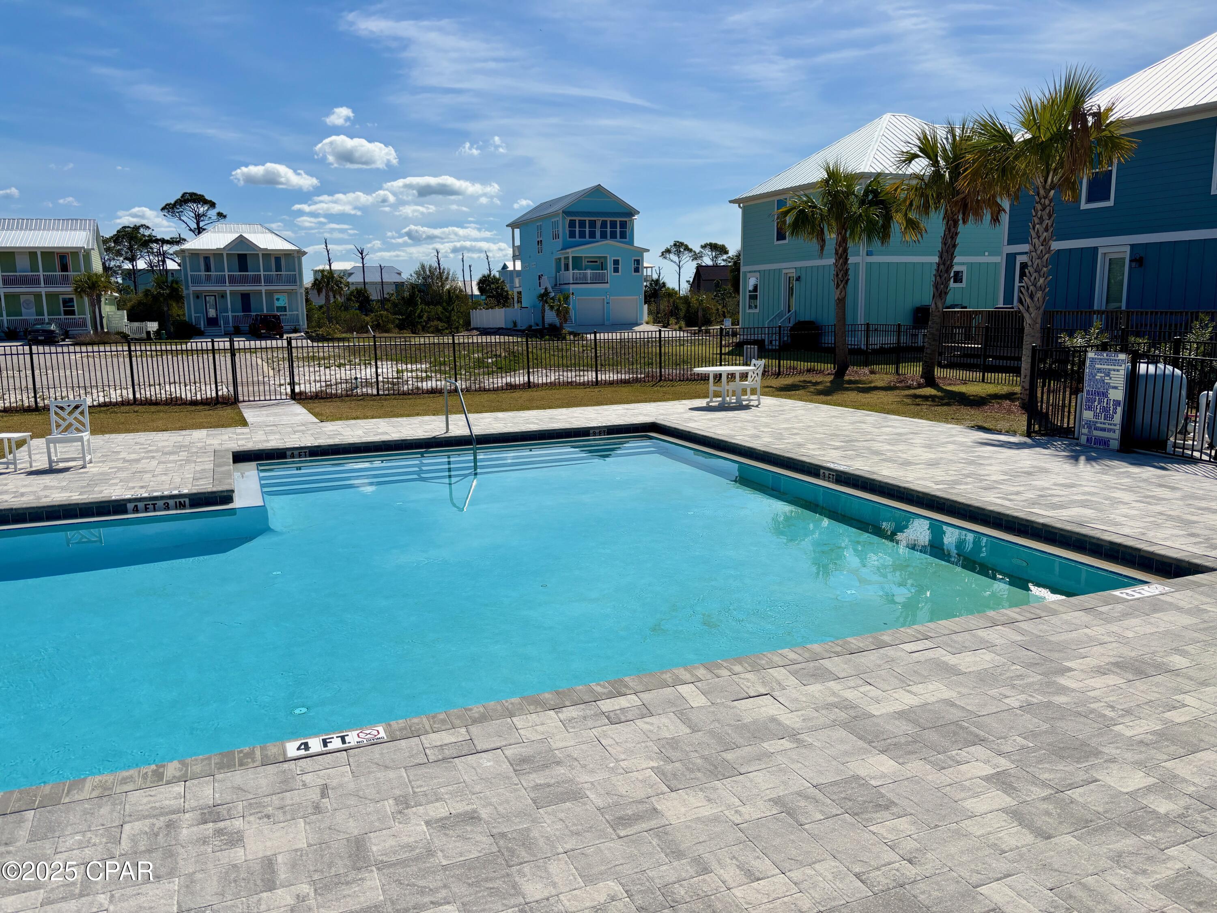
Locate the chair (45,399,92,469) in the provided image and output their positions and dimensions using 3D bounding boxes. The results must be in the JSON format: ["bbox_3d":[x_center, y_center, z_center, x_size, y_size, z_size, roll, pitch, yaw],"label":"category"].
[{"bbox_3d":[-7.396,-0.308,12.516,0.460,0.900,0.520,-5,10,-20],"label":"chair"}]

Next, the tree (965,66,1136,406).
[{"bbox_3d":[8.370,-4.102,17.296,3.238,6.255,3.238,-5,10,-22],"label":"tree"}]

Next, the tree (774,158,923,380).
[{"bbox_3d":[6.449,-4.937,24.415,3.886,5.633,3.886,-5,10,-22],"label":"tree"}]

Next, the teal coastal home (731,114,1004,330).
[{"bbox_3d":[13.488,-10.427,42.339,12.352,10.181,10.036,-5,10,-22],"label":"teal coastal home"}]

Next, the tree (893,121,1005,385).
[{"bbox_3d":[8.177,-4.797,21.783,2.787,6.159,2.787,-5,10,-22],"label":"tree"}]

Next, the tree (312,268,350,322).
[{"bbox_3d":[-23.747,-13.421,77.788,3.236,4.857,3.236,-5,10,-22],"label":"tree"}]

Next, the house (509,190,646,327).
[{"bbox_3d":[-3.506,-19.780,91.713,8.505,12.758,19.425,-5,10,-21],"label":"house"}]

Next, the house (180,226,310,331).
[{"bbox_3d":[-30.796,-15.145,77.311,10.152,9.078,11.173,-5,10,-21],"label":"house"}]

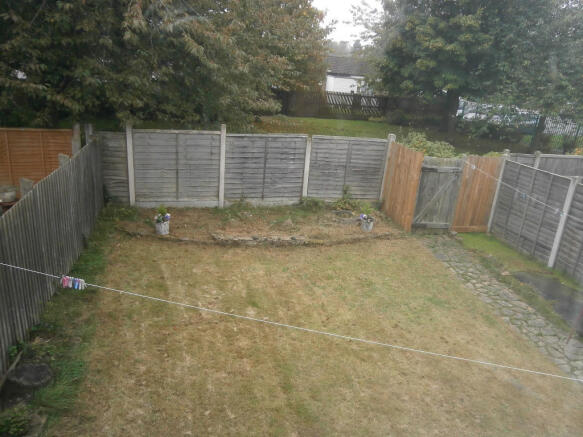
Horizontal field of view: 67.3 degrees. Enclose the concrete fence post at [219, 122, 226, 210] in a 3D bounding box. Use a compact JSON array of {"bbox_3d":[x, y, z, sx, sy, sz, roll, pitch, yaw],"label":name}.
[{"bbox_3d":[-1.516,-1.132,9.652,0.100,1.855,0.105,0,19,-11],"label":"concrete fence post"}]

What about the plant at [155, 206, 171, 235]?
[{"bbox_3d":[-2.387,0.047,8.113,0.260,0.490,0.260,0,19,-11],"label":"plant"}]

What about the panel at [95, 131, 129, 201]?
[{"bbox_3d":[-3.784,-1.087,9.237,0.700,1.500,0.045,0,19,-11],"label":"panel"}]

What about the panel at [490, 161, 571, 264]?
[{"bbox_3d":[4.723,-0.162,8.804,0.060,1.690,1.800,0,18,-11],"label":"panel"}]

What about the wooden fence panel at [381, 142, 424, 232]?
[{"bbox_3d":[2.456,-0.705,9.779,0.060,1.800,1.070,-5,20,-26],"label":"wooden fence panel"}]

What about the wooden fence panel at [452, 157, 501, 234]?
[{"bbox_3d":[4.080,-0.503,9.605,0.910,1.720,0.060,0,18,-11],"label":"wooden fence panel"}]

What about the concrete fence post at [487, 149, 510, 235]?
[{"bbox_3d":[4.495,-0.582,9.512,0.105,1.850,0.105,0,19,-11],"label":"concrete fence post"}]

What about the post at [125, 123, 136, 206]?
[{"bbox_3d":[-3.358,-1.091,9.158,0.110,1.780,0.110,0,18,-11],"label":"post"}]

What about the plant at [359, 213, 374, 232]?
[{"bbox_3d":[1.588,0.095,9.309,0.250,0.350,0.250,0,18,-11],"label":"plant"}]

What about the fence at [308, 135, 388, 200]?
[{"bbox_3d":[1.276,-1.118,10.018,1.800,1.420,0.060,0,18,-11],"label":"fence"}]

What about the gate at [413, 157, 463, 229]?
[{"bbox_3d":[3.080,-0.523,9.253,0.890,1.530,0.060,0,19,-11],"label":"gate"}]

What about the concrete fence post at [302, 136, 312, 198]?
[{"bbox_3d":[0.350,-1.108,10.015,0.100,1.520,0.105,0,19,-11],"label":"concrete fence post"}]

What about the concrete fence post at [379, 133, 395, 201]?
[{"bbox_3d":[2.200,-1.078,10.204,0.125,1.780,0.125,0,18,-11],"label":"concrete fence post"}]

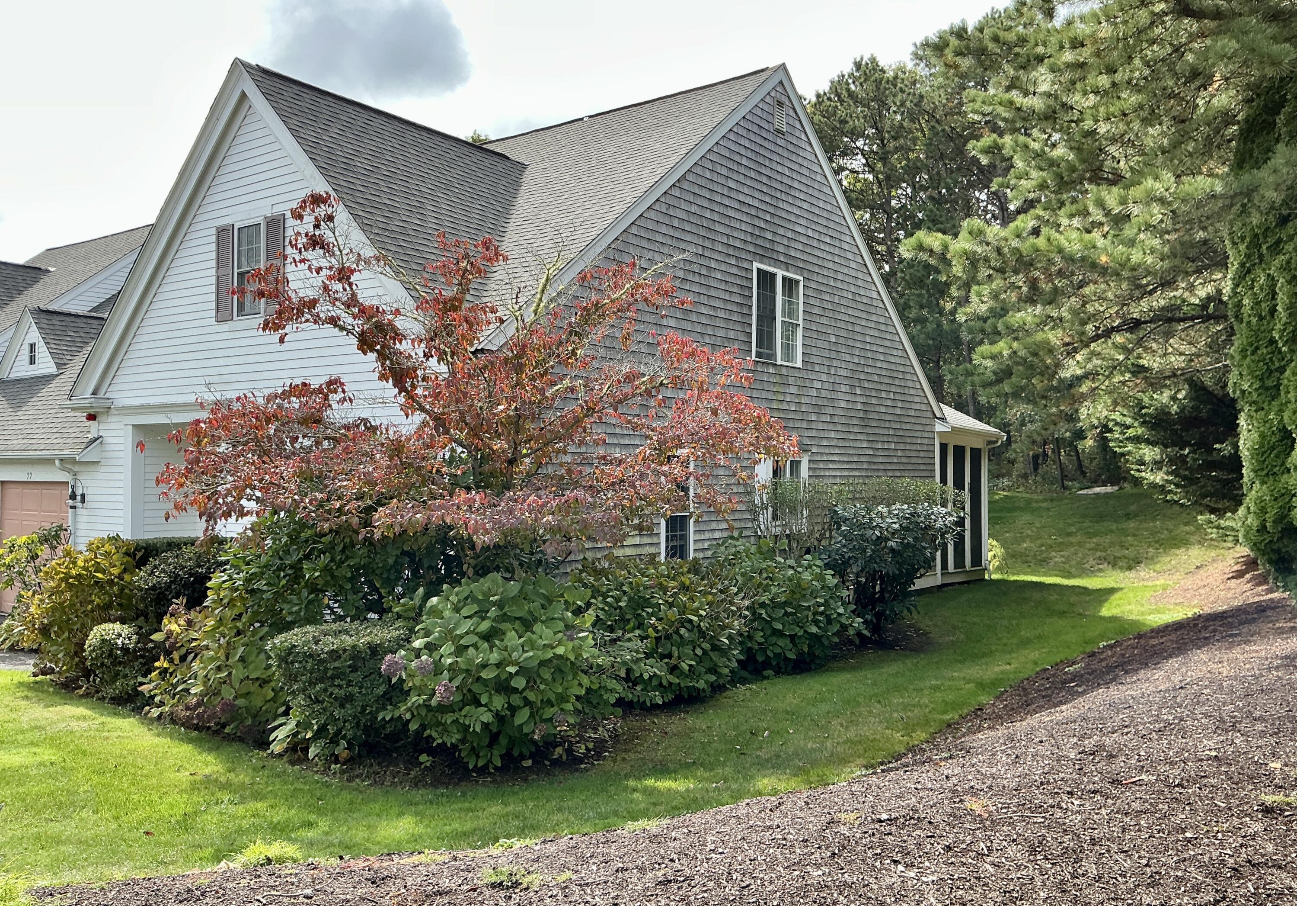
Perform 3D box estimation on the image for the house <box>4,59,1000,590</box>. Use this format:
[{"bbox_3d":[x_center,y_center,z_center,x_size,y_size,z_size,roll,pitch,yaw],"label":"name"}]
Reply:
[{"bbox_3d":[-1.436,-1.578,19.603,10.850,8.317,15.750,0,-1,37],"label":"house"}]

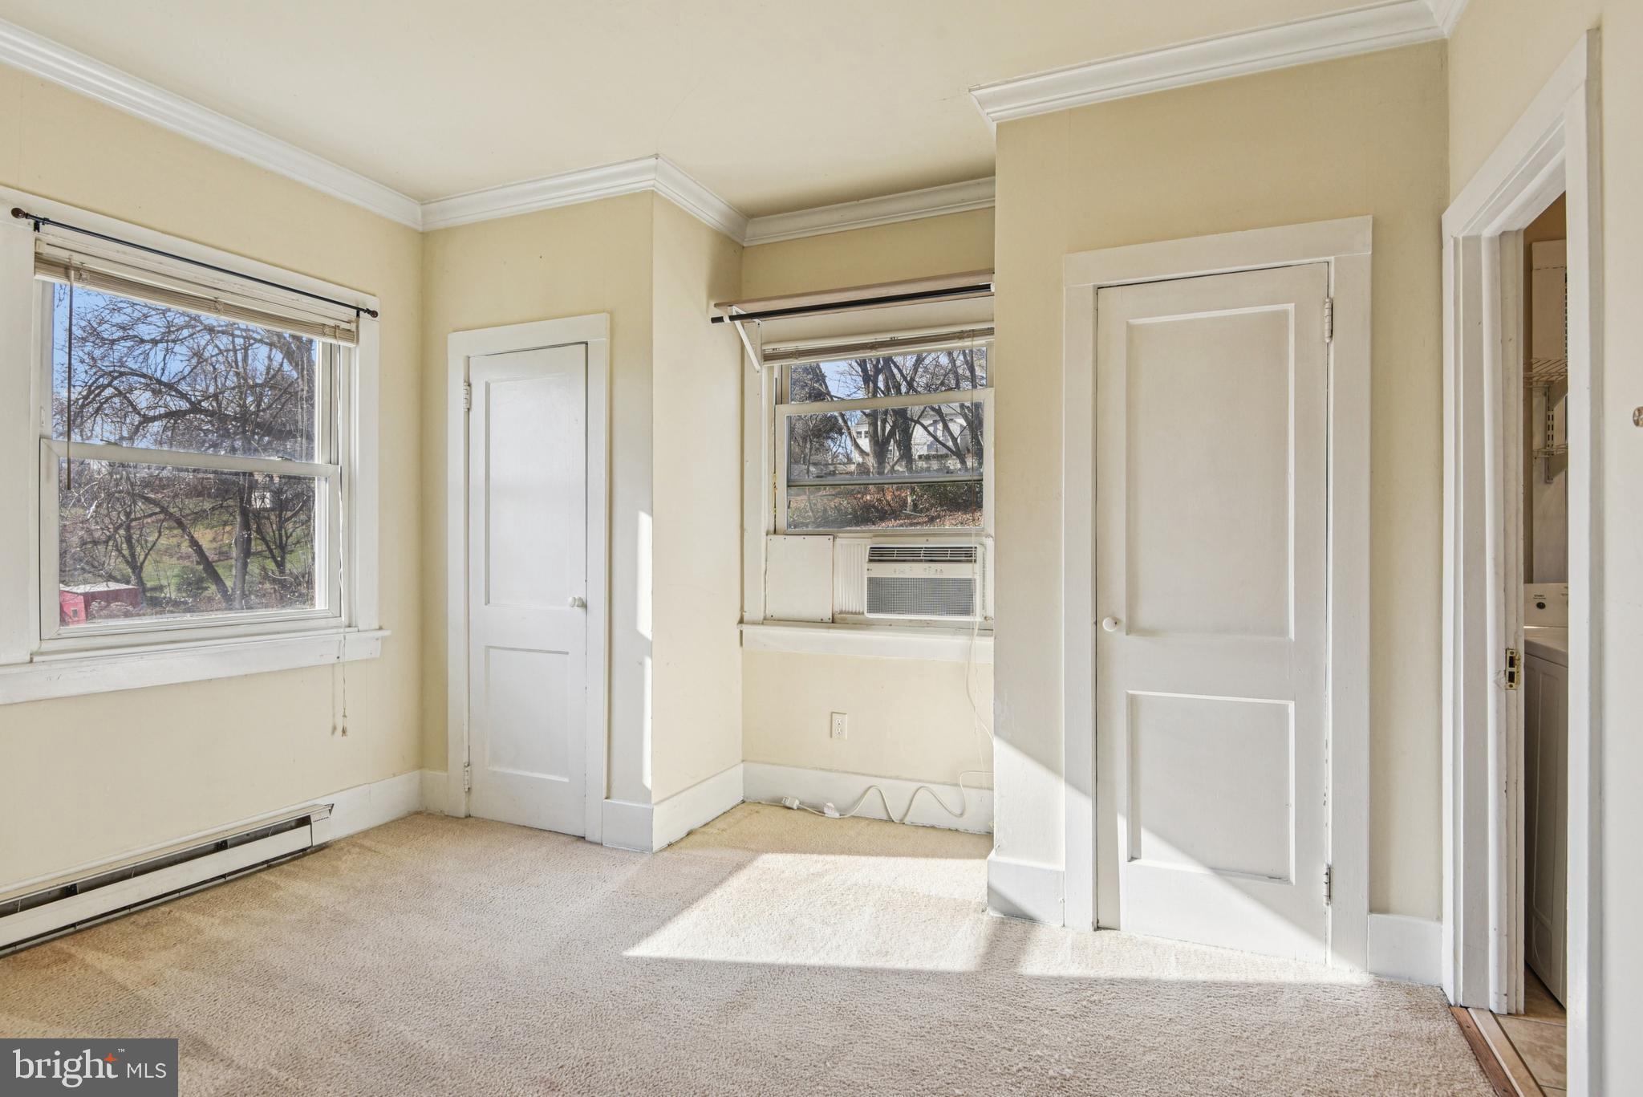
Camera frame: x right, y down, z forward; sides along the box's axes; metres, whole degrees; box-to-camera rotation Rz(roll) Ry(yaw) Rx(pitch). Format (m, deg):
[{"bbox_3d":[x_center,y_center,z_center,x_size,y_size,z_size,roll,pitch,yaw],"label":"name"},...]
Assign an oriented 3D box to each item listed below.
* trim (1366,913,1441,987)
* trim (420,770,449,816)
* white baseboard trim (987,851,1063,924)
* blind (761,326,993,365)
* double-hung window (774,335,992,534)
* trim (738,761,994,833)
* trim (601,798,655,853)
[{"bbox_3d":[1.590,1.090,2.240,0.170,0.169,0.020,0,0,23],"label":"trim"},{"bbox_3d":[-1.679,1.069,3.573,0.157,0.192,0.020,0,0,23],"label":"trim"},{"bbox_3d":[0.653,1.093,2.631,0.237,0.180,0.020,0,0,23],"label":"white baseboard trim"},{"bbox_3d":[0.244,-0.879,3.555,1.083,0.081,0.040,0,0,23],"label":"blind"},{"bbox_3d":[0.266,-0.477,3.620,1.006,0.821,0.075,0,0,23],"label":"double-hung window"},{"bbox_3d":[0.214,1.073,3.547,1.255,0.184,0.020,0,0,23],"label":"trim"},{"bbox_3d":[-0.740,1.075,3.182,0.232,0.180,0.020,0,0,23],"label":"trim"}]

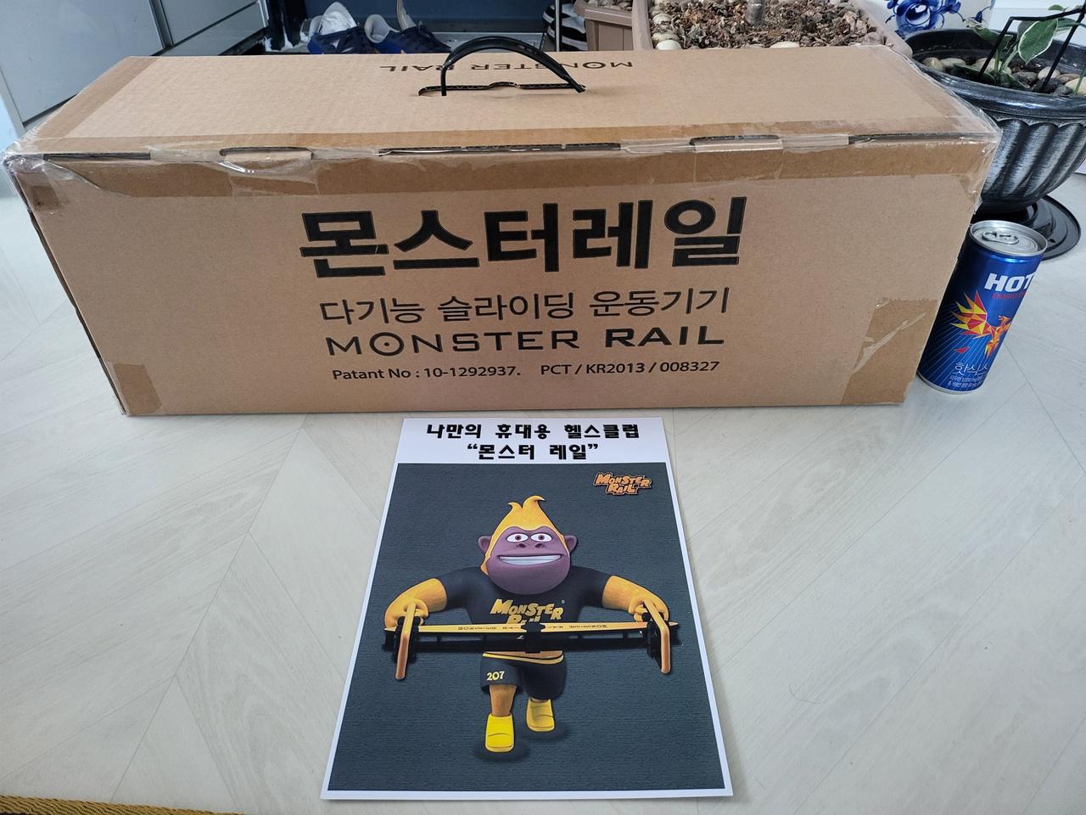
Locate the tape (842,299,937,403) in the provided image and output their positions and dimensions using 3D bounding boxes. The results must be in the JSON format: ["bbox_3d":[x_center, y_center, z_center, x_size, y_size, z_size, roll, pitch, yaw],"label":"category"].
[{"bbox_3d":[0.271,-0.042,0.589,0.050,0.102,0.002,-1,40,0],"label":"tape"}]

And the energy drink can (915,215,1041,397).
[{"bbox_3d":[0.347,-0.077,0.602,0.053,0.133,0.053,-1,40,1],"label":"energy drink can"}]

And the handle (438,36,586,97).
[{"bbox_3d":[-0.022,-0.252,0.556,0.110,0.040,0.020,-1,40,0],"label":"handle"}]

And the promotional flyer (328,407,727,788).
[{"bbox_3d":[-0.008,0.103,0.497,0.210,0.002,0.297,-1,40,1],"label":"promotional flyer"}]

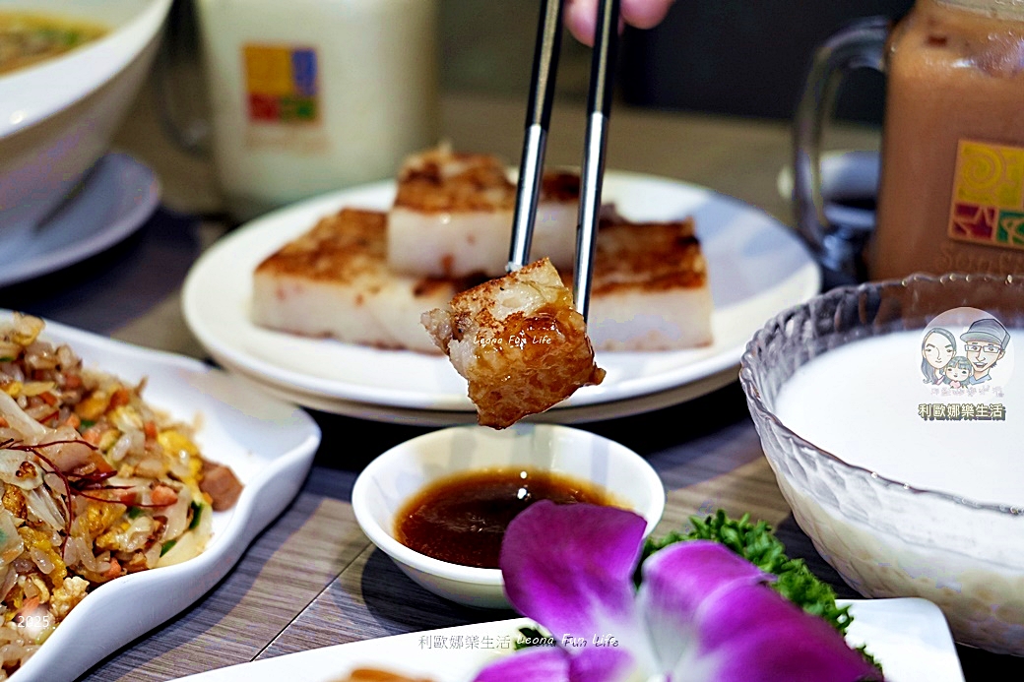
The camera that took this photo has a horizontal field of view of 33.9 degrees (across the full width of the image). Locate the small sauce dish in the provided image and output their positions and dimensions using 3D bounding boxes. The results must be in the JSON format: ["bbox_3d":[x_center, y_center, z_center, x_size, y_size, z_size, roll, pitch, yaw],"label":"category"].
[{"bbox_3d":[-0.001,0.055,0.473,0.087,0.026,0.087,0,25,0],"label":"small sauce dish"}]

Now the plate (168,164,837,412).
[{"bbox_3d":[-0.003,-0.014,0.538,0.199,0.021,0.199,-1,24,1],"label":"plate"}]

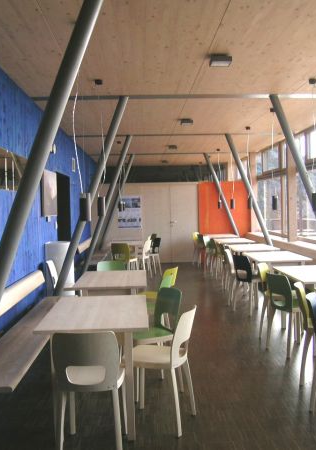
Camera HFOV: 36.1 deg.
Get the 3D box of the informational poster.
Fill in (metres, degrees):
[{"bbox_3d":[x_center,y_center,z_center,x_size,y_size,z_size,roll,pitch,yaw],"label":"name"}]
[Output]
[{"bbox_3d":[-0.716,-0.323,12.429,0.584,0.850,0.030,-1,2,-2],"label":"informational poster"}]

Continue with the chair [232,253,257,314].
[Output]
[{"bbox_3d":[1.322,0.806,6.699,0.450,0.790,0.405,-2,2,-27],"label":"chair"}]

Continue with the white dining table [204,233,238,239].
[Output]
[{"bbox_3d":[1.595,0.660,12.181,0.780,0.745,1.210,-1,2,-2],"label":"white dining table"}]

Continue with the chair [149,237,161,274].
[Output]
[{"bbox_3d":[-0.160,0.710,10.586,0.500,0.830,0.440,-2,2,-23],"label":"chair"}]

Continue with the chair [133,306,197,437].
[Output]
[{"bbox_3d":[0.006,0.960,3.322,0.450,0.790,0.405,0,2,20],"label":"chair"}]

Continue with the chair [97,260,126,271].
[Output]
[{"bbox_3d":[-0.574,0.892,6.144,0.440,0.830,0.500,-1,2,-2],"label":"chair"}]

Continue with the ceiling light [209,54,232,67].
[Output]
[{"bbox_3d":[0.546,-1.421,4.214,0.171,0.051,0.163,-1,2,-2],"label":"ceiling light"}]

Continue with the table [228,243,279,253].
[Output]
[{"bbox_3d":[1.708,0.789,8.873,0.780,0.745,1.210,-1,2,-2],"label":"table"}]

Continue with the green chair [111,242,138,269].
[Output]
[{"bbox_3d":[-0.612,0.745,9.372,0.405,0.790,0.450,0,2,25],"label":"green chair"}]

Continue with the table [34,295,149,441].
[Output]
[{"bbox_3d":[-0.428,0.986,3.529,0.714,0.740,1.115,-1,2,-2],"label":"table"}]

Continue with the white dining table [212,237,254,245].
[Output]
[{"bbox_3d":[1.646,0.718,10.684,0.780,0.745,1.210,-1,2,-2],"label":"white dining table"}]

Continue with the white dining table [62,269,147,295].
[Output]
[{"bbox_3d":[-0.534,0.962,5.436,0.780,0.745,1.210,-1,2,-2],"label":"white dining table"}]

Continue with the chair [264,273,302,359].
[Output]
[{"bbox_3d":[1.391,0.905,5.009,0.500,0.830,0.440,-2,2,-25],"label":"chair"}]

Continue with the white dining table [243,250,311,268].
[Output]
[{"bbox_3d":[1.759,0.847,7.376,0.780,0.745,1.210,-1,2,-2],"label":"white dining table"}]

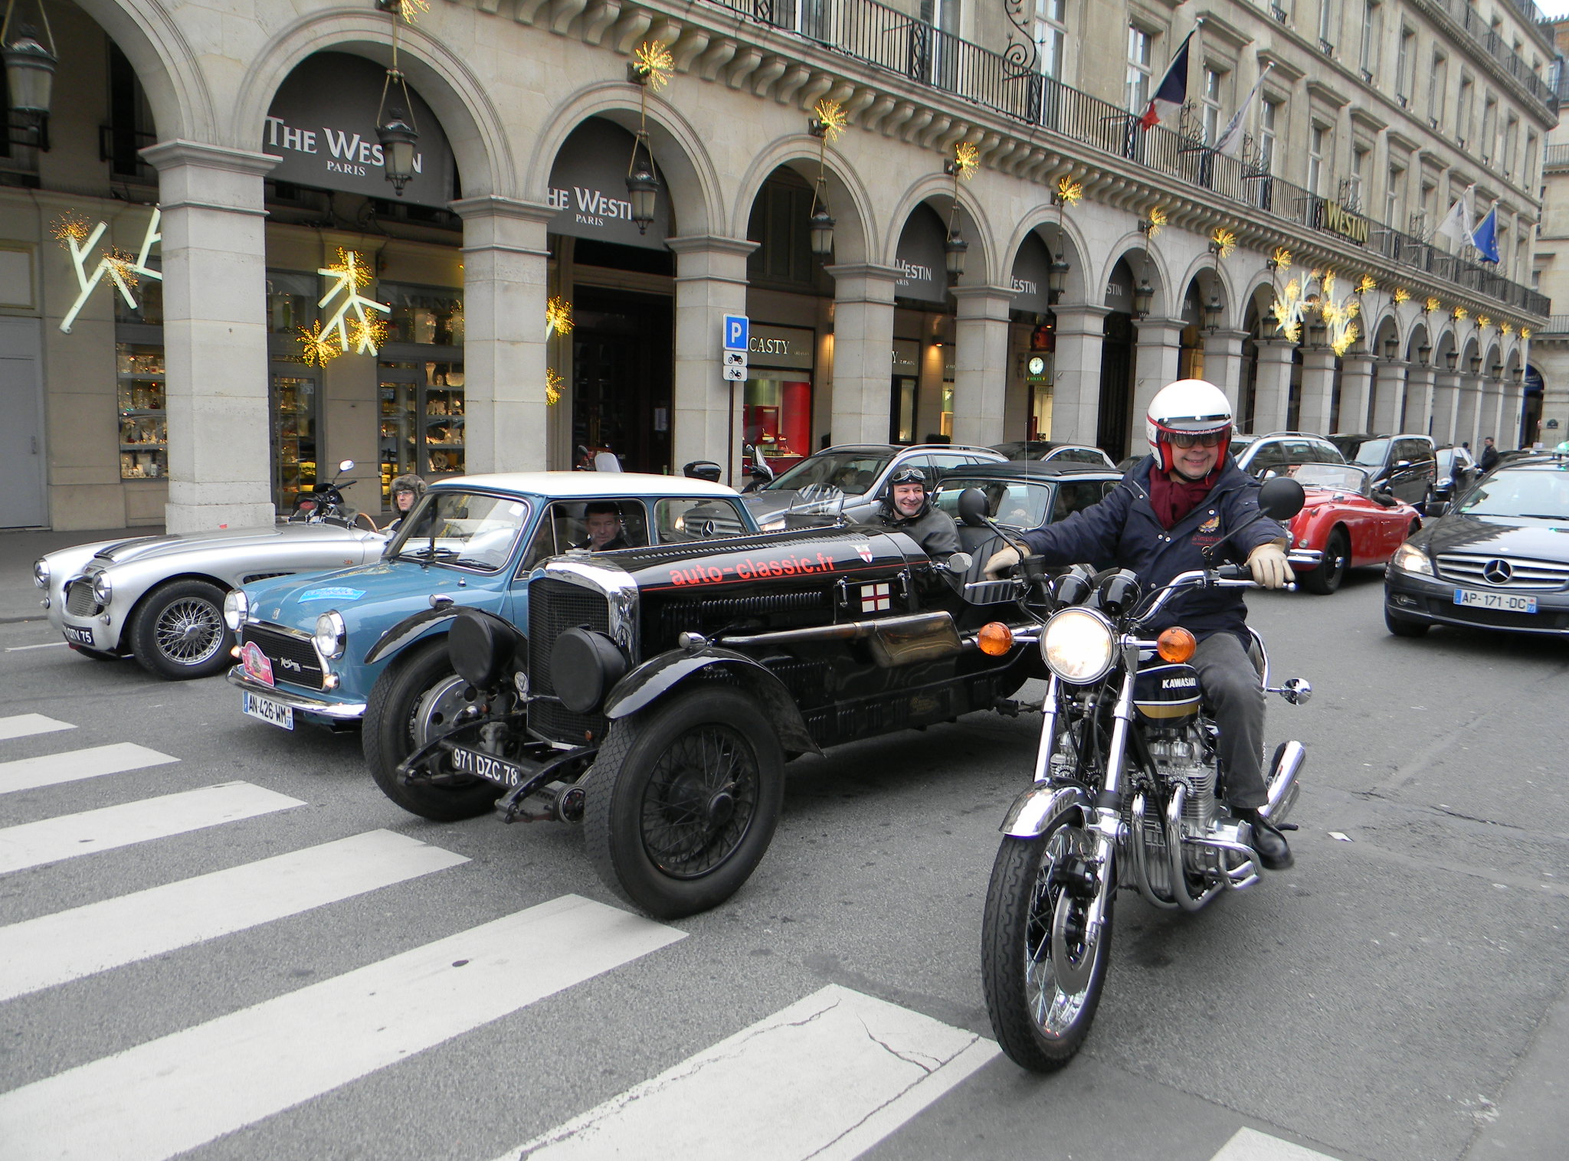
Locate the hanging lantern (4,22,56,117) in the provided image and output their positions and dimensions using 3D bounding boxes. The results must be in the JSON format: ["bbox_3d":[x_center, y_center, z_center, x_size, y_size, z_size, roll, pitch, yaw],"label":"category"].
[{"bbox_3d":[-6.481,-4.315,10.884,0.500,0.930,0.500,8,9,41],"label":"hanging lantern"}]

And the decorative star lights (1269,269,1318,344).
[{"bbox_3d":[12.764,-6.881,31.807,0.800,1.800,1.100,8,9,41],"label":"decorative star lights"}]

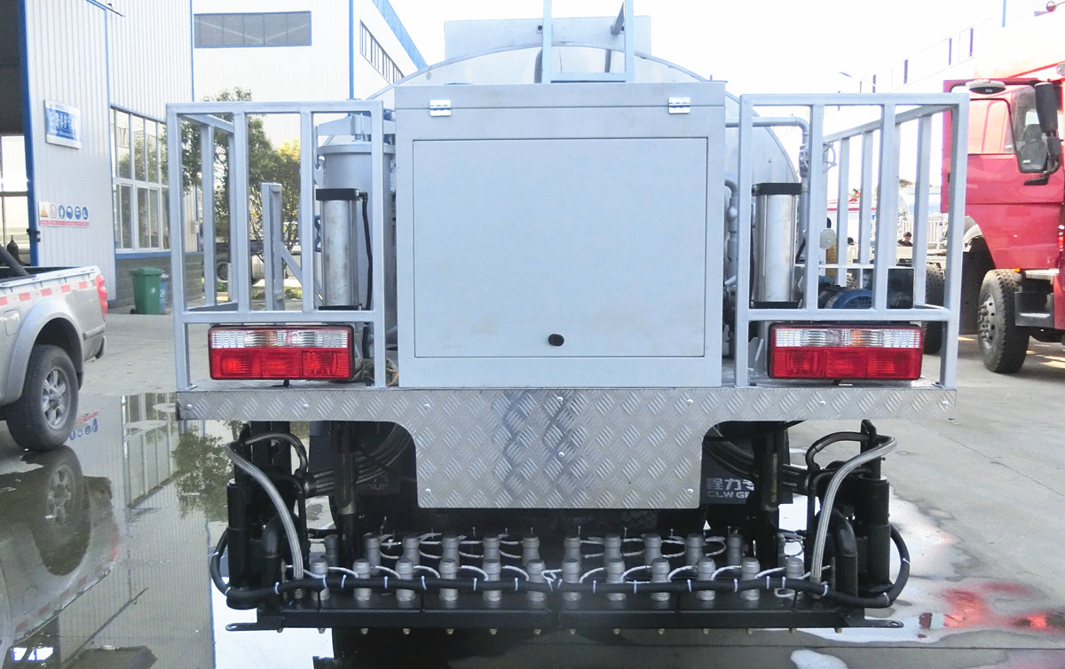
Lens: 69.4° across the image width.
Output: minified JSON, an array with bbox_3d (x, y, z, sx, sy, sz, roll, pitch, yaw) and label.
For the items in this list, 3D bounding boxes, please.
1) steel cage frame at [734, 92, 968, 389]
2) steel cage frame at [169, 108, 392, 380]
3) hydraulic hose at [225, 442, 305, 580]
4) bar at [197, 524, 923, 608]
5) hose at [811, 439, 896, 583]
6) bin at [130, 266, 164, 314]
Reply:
[{"bbox_3d":[0.821,-0.289,2.501,0.572,0.750,1.070,0,7,1],"label":"steel cage frame"},{"bbox_3d":[-0.642,-0.241,2.153,0.541,0.723,0.400,0,6,1],"label":"steel cage frame"},{"bbox_3d":[-0.725,0.495,2.098,0.200,0.385,0.130,0,6,1],"label":"hydraulic hose"},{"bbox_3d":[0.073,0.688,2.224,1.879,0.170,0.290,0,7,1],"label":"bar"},{"bbox_3d":[0.858,0.478,2.069,0.209,0.404,0.130,0,6,1],"label":"hose"},{"bbox_3d":[-8.021,-0.914,16.000,0.610,1.000,0.510,4,8,33],"label":"bin"}]

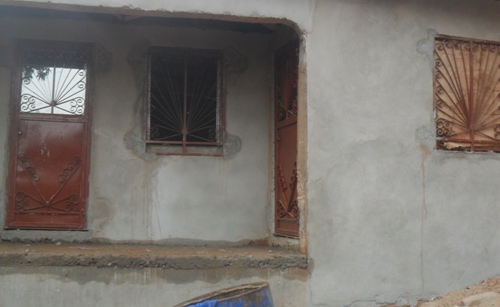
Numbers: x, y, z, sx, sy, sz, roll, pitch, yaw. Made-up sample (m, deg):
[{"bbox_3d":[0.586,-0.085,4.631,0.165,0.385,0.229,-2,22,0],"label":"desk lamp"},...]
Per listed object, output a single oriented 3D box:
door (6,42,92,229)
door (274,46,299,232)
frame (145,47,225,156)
[{"bbox_3d":[-2.212,-0.212,7.070,0.880,2.100,0.100,2,-6,-9],"label":"door"},{"bbox_3d":[0.420,-0.174,6.860,0.080,2.100,0.870,3,-6,-18],"label":"door"},{"bbox_3d":[-0.740,-0.605,7.360,0.890,1.220,0.080,2,-6,-9],"label":"frame"}]

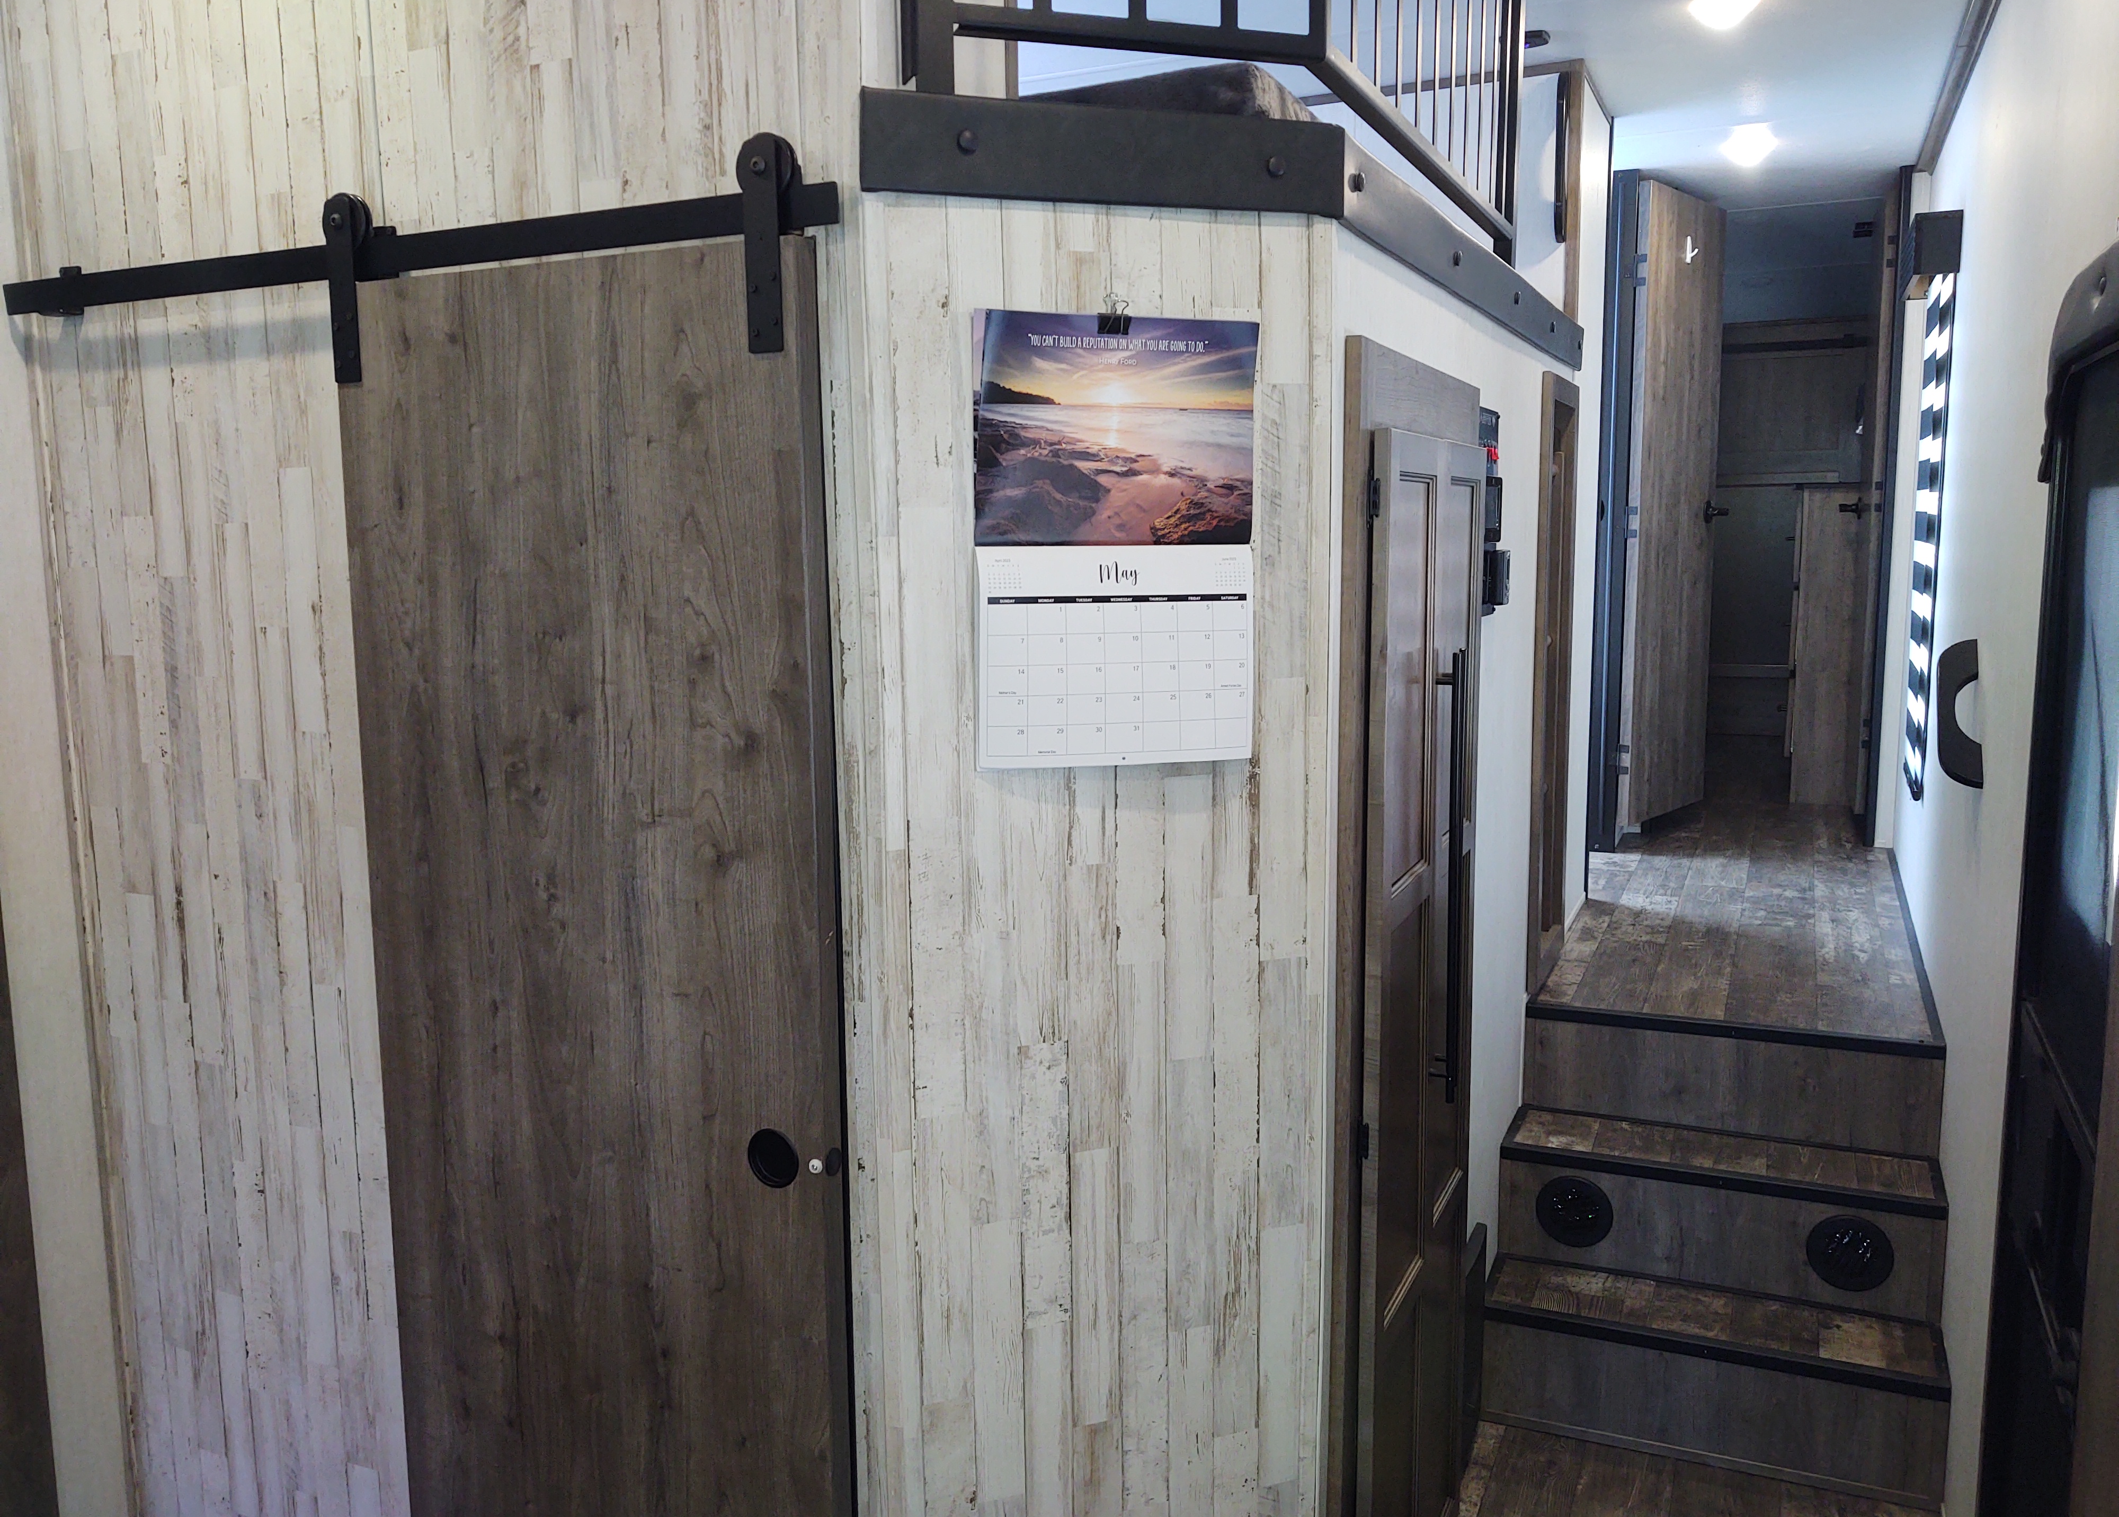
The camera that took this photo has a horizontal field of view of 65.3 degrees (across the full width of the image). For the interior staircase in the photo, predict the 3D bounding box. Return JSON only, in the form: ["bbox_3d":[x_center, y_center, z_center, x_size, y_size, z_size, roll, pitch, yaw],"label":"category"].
[{"bbox_3d":[1.143,0.811,2.882,0.705,0.625,0.505,3,9,24],"label":"interior staircase"}]

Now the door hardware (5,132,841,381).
[{"bbox_3d":[-0.715,-0.488,1.721,1.160,0.190,0.069,3,9,25],"label":"door hardware"}]

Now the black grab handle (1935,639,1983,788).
[{"bbox_3d":[1.419,-0.071,2.611,0.059,0.026,0.304,3,49,24],"label":"black grab handle"}]

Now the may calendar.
[{"bbox_3d":[0.057,-0.209,1.613,0.284,0.434,0.014,-3,8,-19],"label":"may calendar"}]

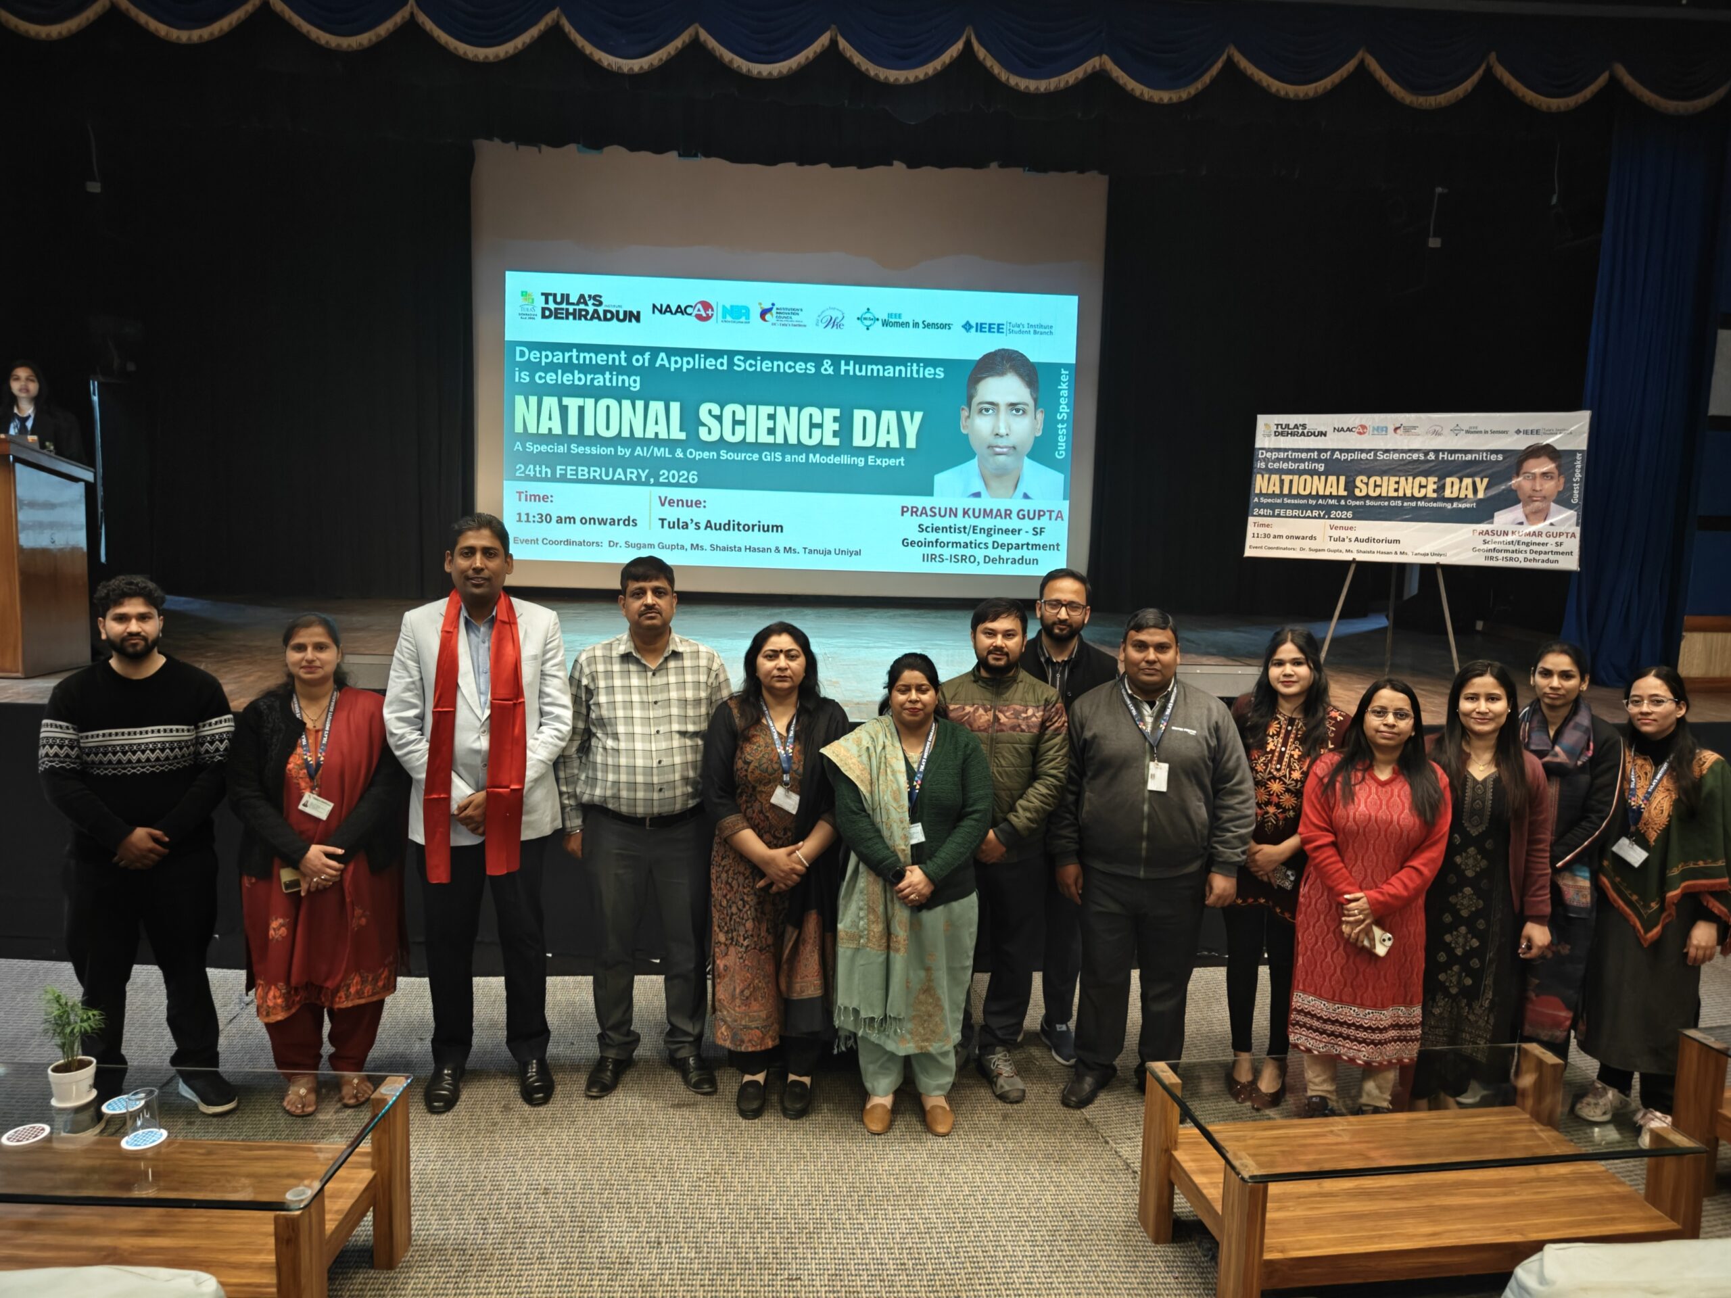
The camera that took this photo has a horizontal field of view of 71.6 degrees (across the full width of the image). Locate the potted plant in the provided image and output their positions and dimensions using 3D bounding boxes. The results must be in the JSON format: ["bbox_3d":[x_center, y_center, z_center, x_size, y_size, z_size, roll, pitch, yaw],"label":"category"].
[{"bbox_3d":[-1.930,0.958,2.921,0.128,0.281,0.125,-3,9,-34],"label":"potted plant"}]

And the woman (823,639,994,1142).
[{"bbox_3d":[0.121,0.759,3.851,0.535,1.501,0.380,2,7,2],"label":"woman"}]

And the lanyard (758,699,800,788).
[{"bbox_3d":[-0.272,0.300,3.771,0.128,0.280,0.120,1,7,-5],"label":"lanyard"}]

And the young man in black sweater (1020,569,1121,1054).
[{"bbox_3d":[0.699,0.591,4.295,0.427,1.755,0.320,3,7,8],"label":"young man in black sweater"}]

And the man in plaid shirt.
[{"bbox_3d":[-0.740,0.577,4.017,0.552,1.773,0.330,0,7,-9],"label":"man in plaid shirt"}]

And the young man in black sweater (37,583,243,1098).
[{"bbox_3d":[-2.262,0.610,3.773,0.538,1.685,0.380,-2,8,-25],"label":"young man in black sweater"}]

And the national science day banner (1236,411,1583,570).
[{"bbox_3d":[2.719,-0.802,6.000,1.524,0.762,0.030,5,-4,26],"label":"national science day banner"}]

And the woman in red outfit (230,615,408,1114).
[{"bbox_3d":[-1.746,0.672,3.874,0.515,1.565,0.370,-1,8,-20],"label":"woman in red outfit"}]

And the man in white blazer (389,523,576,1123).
[{"bbox_3d":[-1.250,0.514,3.897,0.574,1.900,0.360,0,7,-14],"label":"man in white blazer"}]

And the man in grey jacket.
[{"bbox_3d":[0.928,0.691,3.997,0.656,1.644,0.360,4,7,17],"label":"man in grey jacket"}]

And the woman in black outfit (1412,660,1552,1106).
[{"bbox_3d":[1.983,0.792,3.954,0.424,1.512,0.330,5,8,26],"label":"woman in black outfit"}]

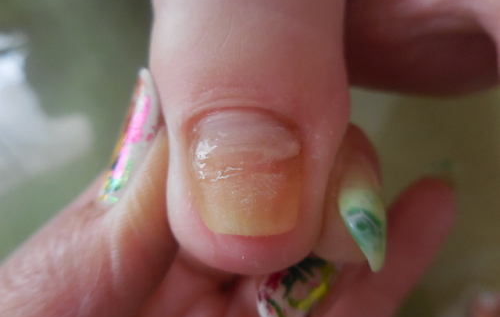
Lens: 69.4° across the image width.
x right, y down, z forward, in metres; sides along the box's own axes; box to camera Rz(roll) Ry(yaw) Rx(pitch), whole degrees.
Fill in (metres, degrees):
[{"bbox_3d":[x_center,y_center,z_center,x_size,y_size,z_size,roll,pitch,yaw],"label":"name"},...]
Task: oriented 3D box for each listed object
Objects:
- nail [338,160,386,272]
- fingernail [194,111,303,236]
[{"bbox_3d":[0.021,0.011,0.067,0.009,0.004,0.021,-5,73,-15],"label":"nail"},{"bbox_3d":[-0.001,0.002,0.054,0.016,0.004,0.018,-1,78,6],"label":"fingernail"}]

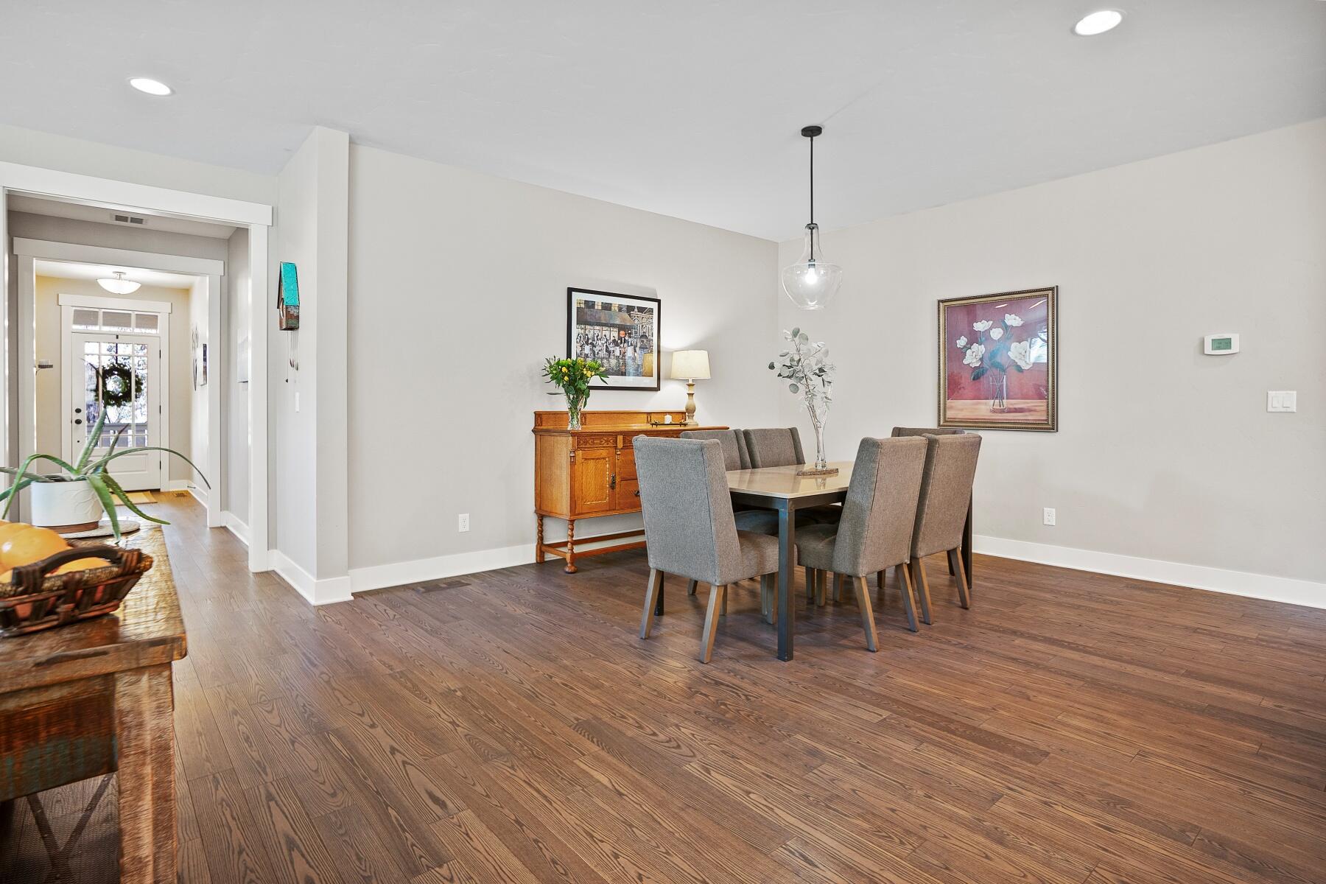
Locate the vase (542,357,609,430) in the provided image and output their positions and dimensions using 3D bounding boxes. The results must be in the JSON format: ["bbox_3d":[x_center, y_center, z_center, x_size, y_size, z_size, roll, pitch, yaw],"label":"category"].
[{"bbox_3d":[-0.643,-0.356,4.556,0.460,0.536,0.430,0,3,0],"label":"vase"}]

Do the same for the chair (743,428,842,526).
[{"bbox_3d":[0.925,0.405,4.100,0.475,0.985,0.640,-2,3,-42],"label":"chair"}]

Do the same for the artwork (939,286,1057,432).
[{"bbox_3d":[2.482,-0.592,4.670,0.040,1.020,0.830,-2,3,-42],"label":"artwork"}]

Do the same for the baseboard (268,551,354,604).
[{"bbox_3d":[-2.354,0.871,4.171,0.242,0.145,1.136,-3,4,-41],"label":"baseboard"}]

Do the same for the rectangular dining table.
[{"bbox_3d":[0.983,0.587,3.793,1.870,0.755,0.900,-3,4,-40],"label":"rectangular dining table"}]

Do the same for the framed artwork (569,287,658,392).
[{"bbox_3d":[-0.362,-0.807,5.066,0.889,0.770,0.030,-2,4,-37],"label":"framed artwork"}]

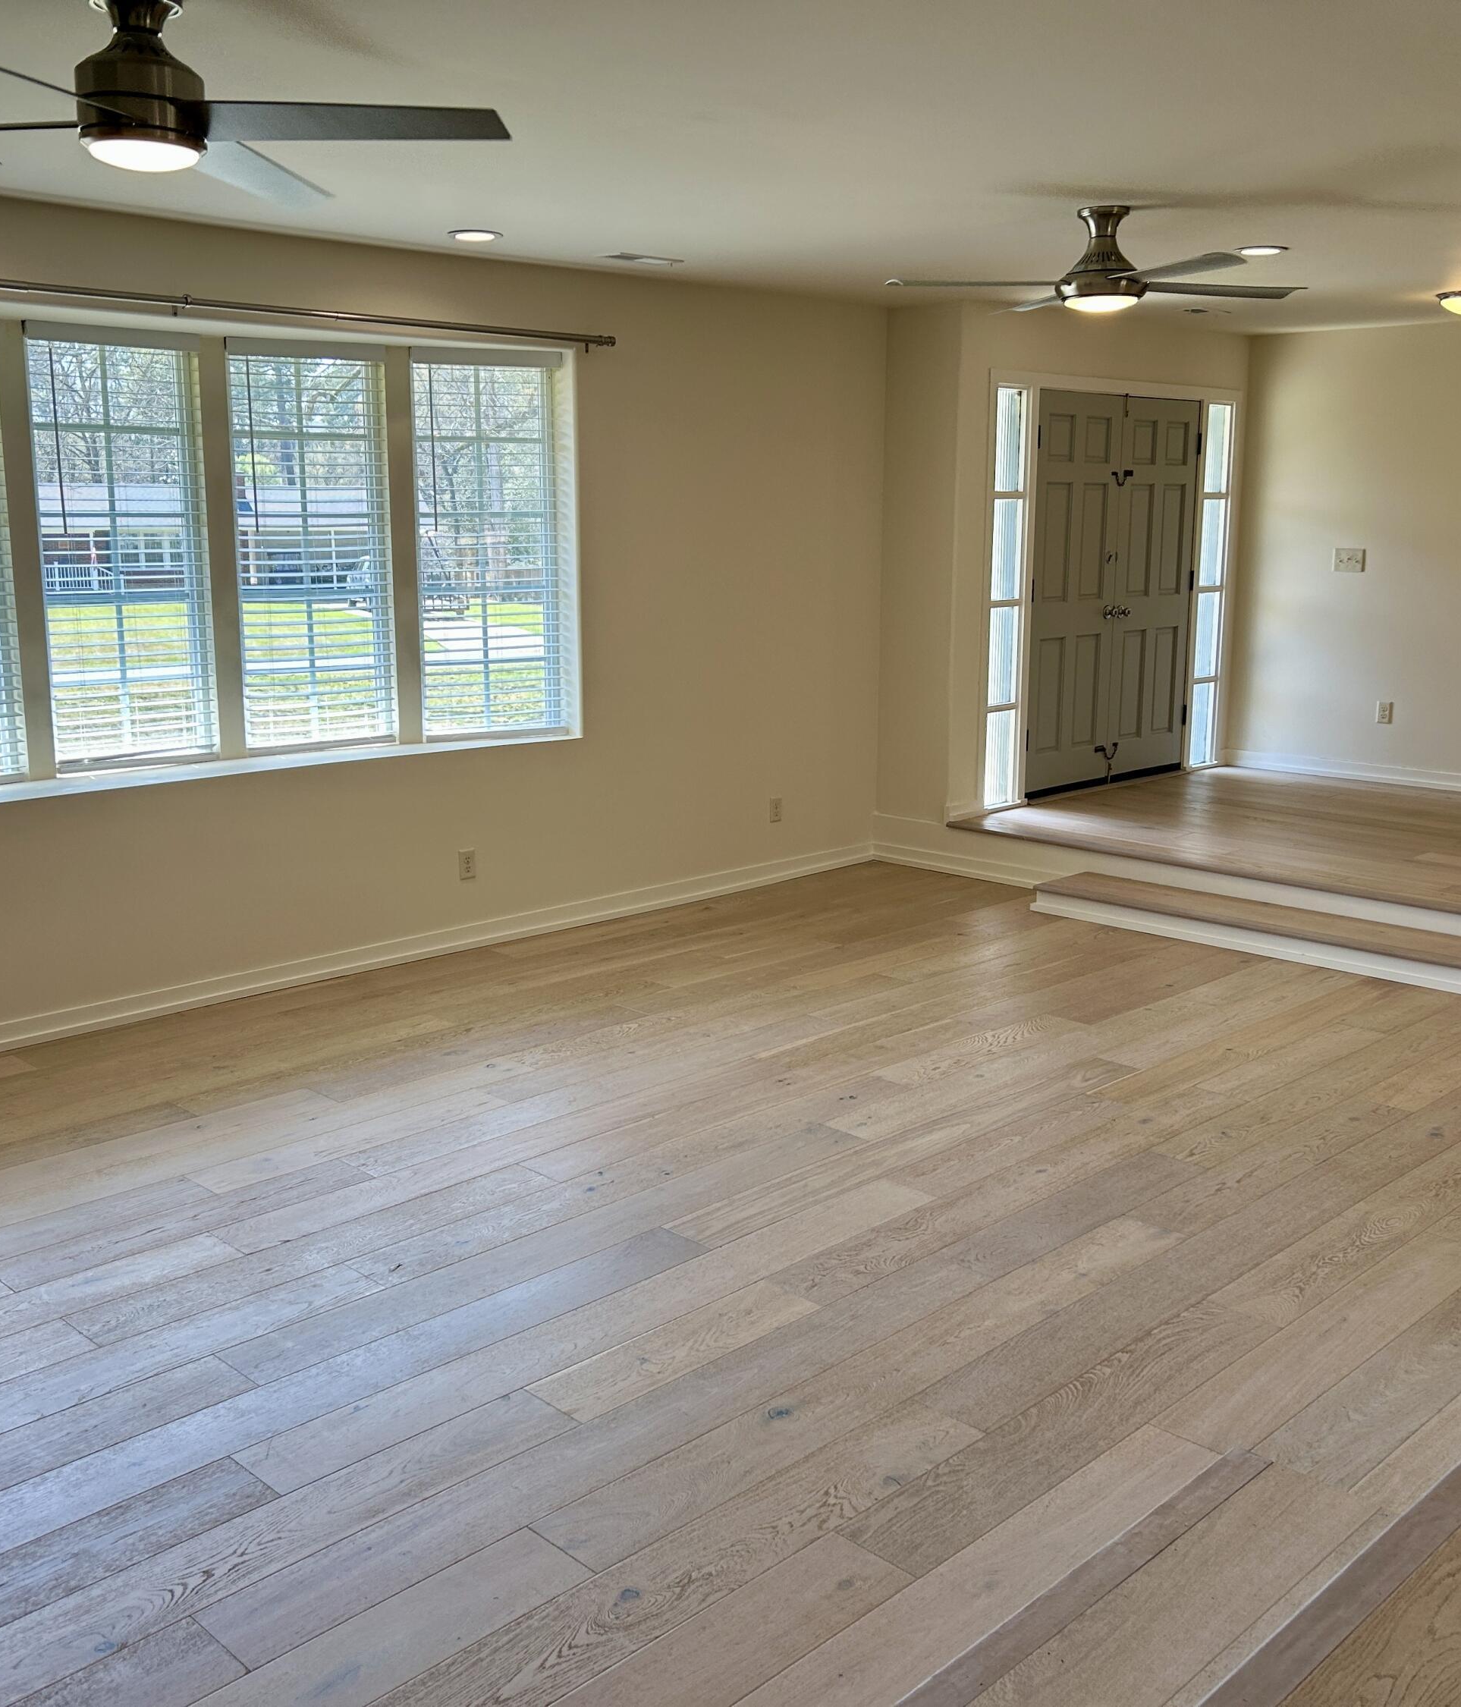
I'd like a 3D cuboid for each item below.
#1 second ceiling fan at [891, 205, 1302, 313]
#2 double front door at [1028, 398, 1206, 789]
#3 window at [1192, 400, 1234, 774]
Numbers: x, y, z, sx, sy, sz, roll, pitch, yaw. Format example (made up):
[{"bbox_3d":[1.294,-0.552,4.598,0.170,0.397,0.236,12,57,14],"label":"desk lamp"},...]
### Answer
[{"bbox_3d":[1.174,-1.877,5.404,1.320,0.330,1.320,-1,11,-5],"label":"second ceiling fan"},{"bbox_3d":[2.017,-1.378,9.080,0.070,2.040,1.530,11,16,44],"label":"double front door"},{"bbox_3d":[2.719,-1.513,9.770,0.080,2.060,0.300,11,16,44],"label":"window"}]

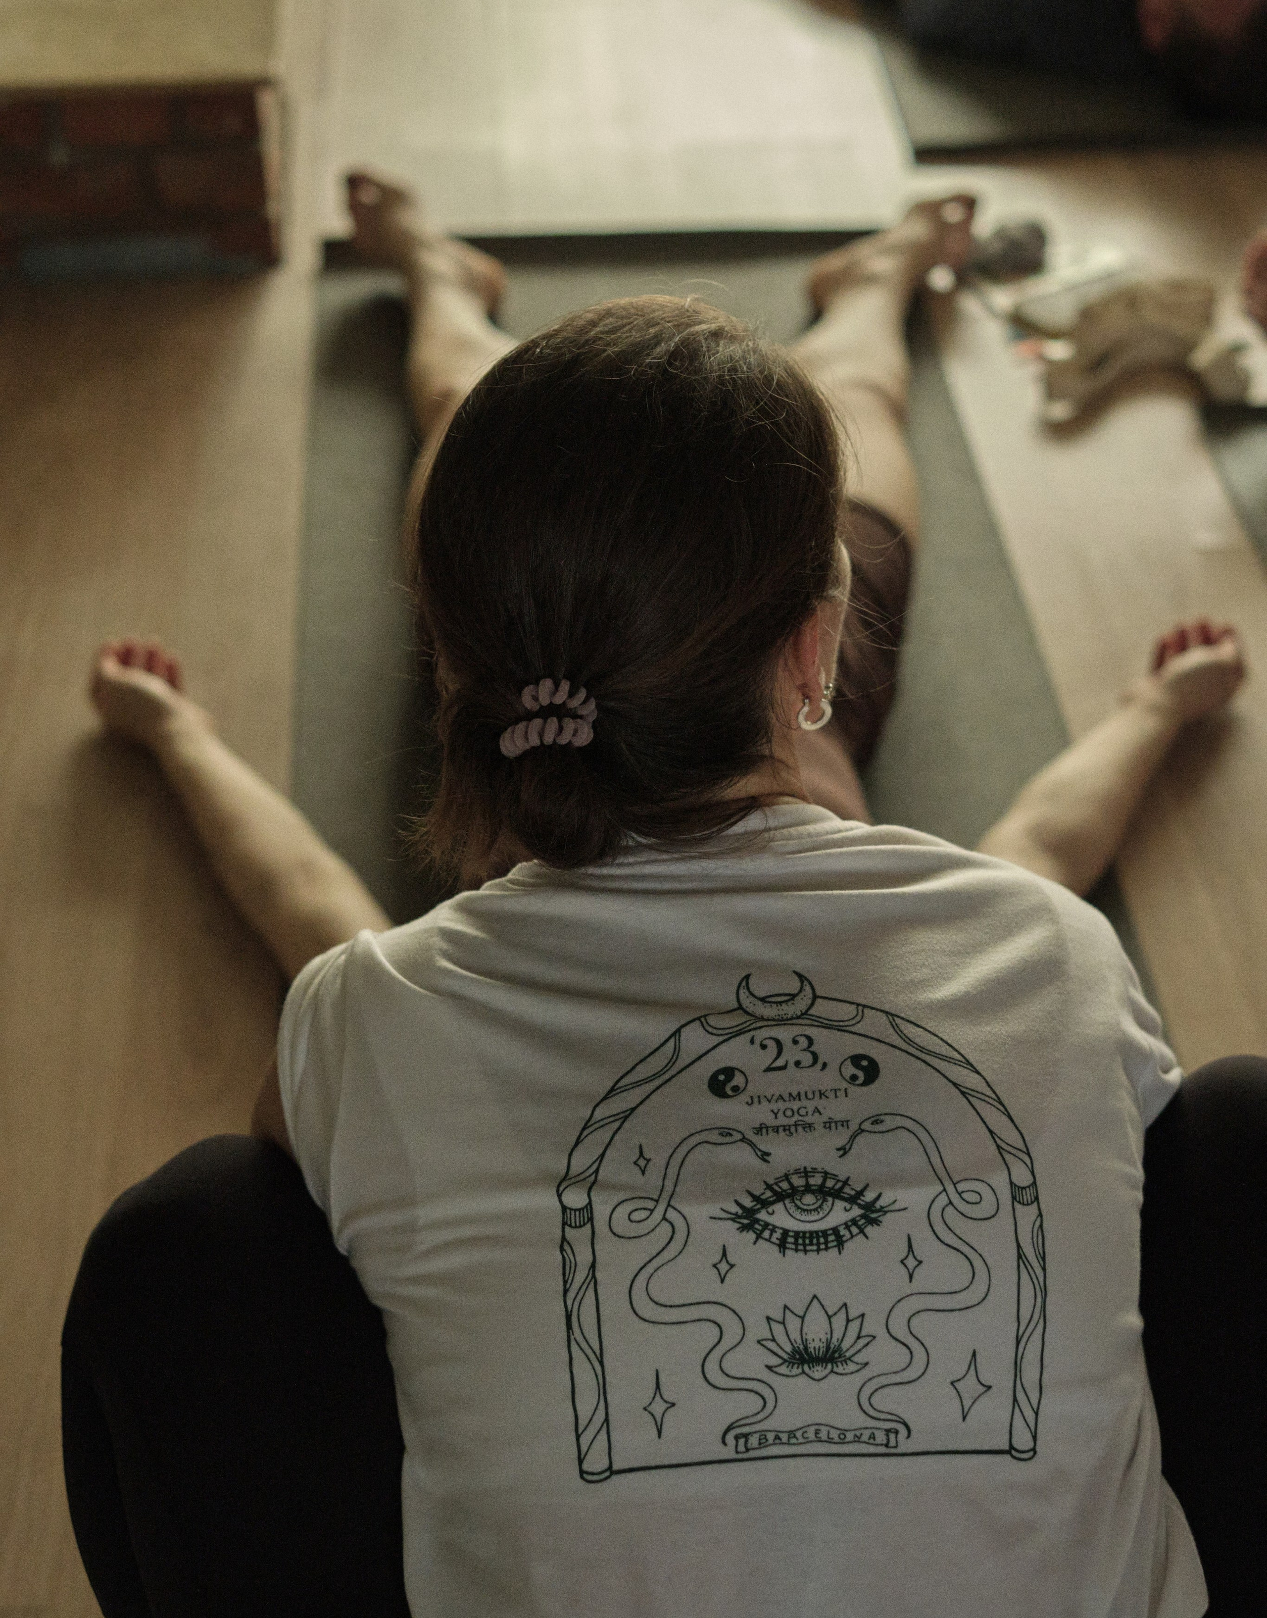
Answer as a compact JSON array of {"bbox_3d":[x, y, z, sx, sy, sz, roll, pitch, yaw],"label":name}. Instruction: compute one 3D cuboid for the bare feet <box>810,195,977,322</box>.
[{"bbox_3d":[0.276,-0.585,2.942,0.090,0.095,0.220,28,45,33],"label":"bare feet"}]

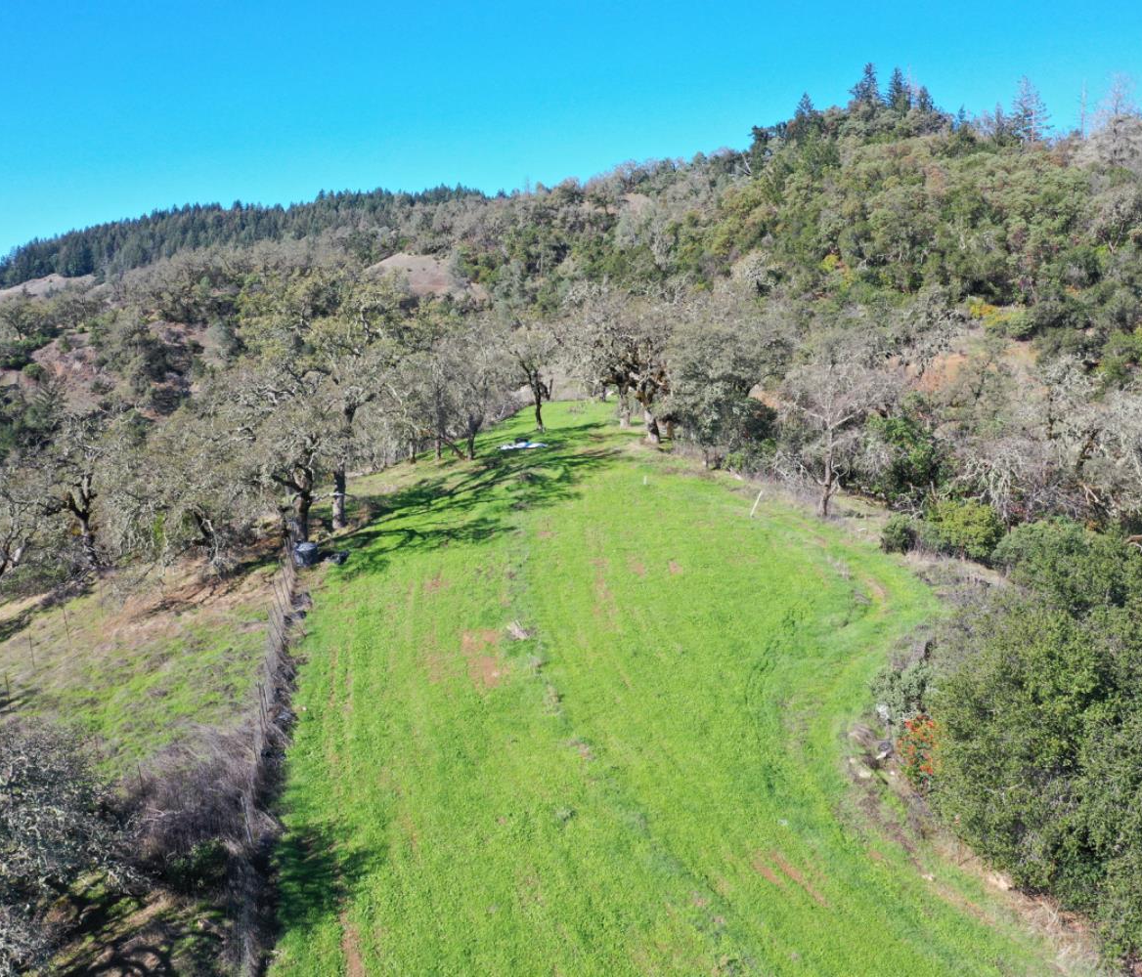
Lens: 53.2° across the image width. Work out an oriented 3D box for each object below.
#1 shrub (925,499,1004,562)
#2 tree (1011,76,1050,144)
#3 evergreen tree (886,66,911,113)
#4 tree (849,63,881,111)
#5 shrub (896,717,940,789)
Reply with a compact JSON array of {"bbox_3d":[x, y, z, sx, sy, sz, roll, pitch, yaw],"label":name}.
[{"bbox_3d":[21.738,2.342,63.000,4.300,3.000,3.800,-1,11,0],"label":"shrub"},{"bbox_3d":[112.928,-92.855,280.000,9.800,17.000,9.800,-1,11,0],"label":"tree"},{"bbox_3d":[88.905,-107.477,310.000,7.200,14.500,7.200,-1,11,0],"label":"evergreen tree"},{"bbox_3d":[79.874,-108.100,310.000,8.800,15.500,8.800,-1,11,0],"label":"tree"},{"bbox_3d":[10.823,8.241,35.500,1.600,1.950,1.500,-1,11,0],"label":"shrub"}]

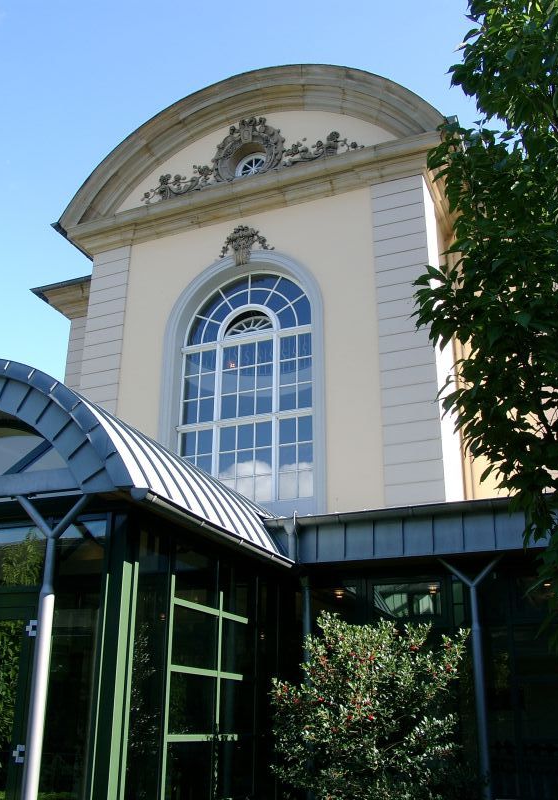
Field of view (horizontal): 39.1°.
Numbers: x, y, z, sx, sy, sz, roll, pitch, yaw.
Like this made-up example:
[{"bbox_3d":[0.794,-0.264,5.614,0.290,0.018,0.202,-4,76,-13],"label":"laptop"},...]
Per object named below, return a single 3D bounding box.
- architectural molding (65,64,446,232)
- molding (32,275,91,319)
[{"bbox_3d":[-1.037,-6.841,20.495,10.825,3.374,0.803,-8,-22,22],"label":"architectural molding"},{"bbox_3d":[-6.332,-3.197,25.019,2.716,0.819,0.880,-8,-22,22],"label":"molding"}]

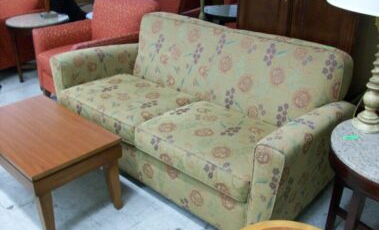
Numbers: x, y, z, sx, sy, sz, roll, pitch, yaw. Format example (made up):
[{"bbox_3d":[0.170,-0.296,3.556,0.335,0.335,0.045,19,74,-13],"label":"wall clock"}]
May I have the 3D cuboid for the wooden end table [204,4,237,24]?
[{"bbox_3d":[0.507,-0.938,4.483,0.680,0.620,0.680,1,27,0],"label":"wooden end table"}]

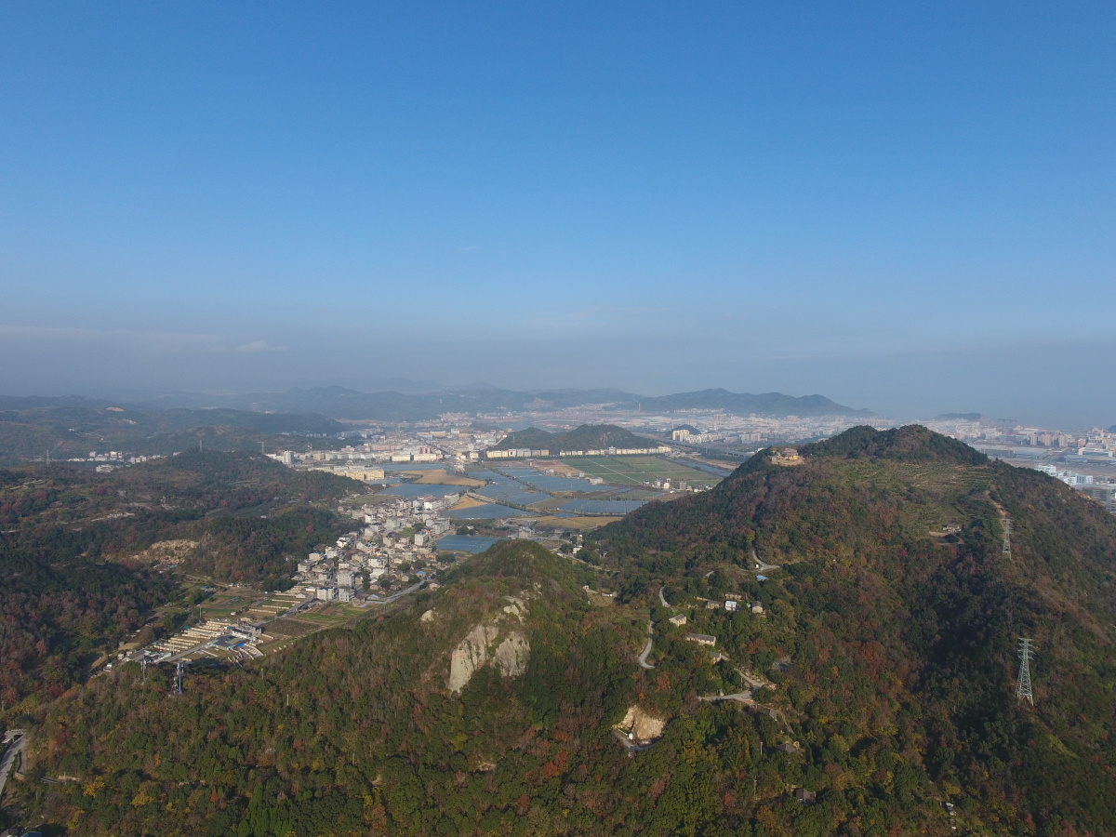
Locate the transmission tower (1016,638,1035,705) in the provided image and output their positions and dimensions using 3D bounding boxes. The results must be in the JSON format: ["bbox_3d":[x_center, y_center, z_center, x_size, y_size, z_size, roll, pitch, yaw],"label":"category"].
[{"bbox_3d":[293.888,158.993,405.699,9.600,40.400,7.500,2,2,14],"label":"transmission tower"}]

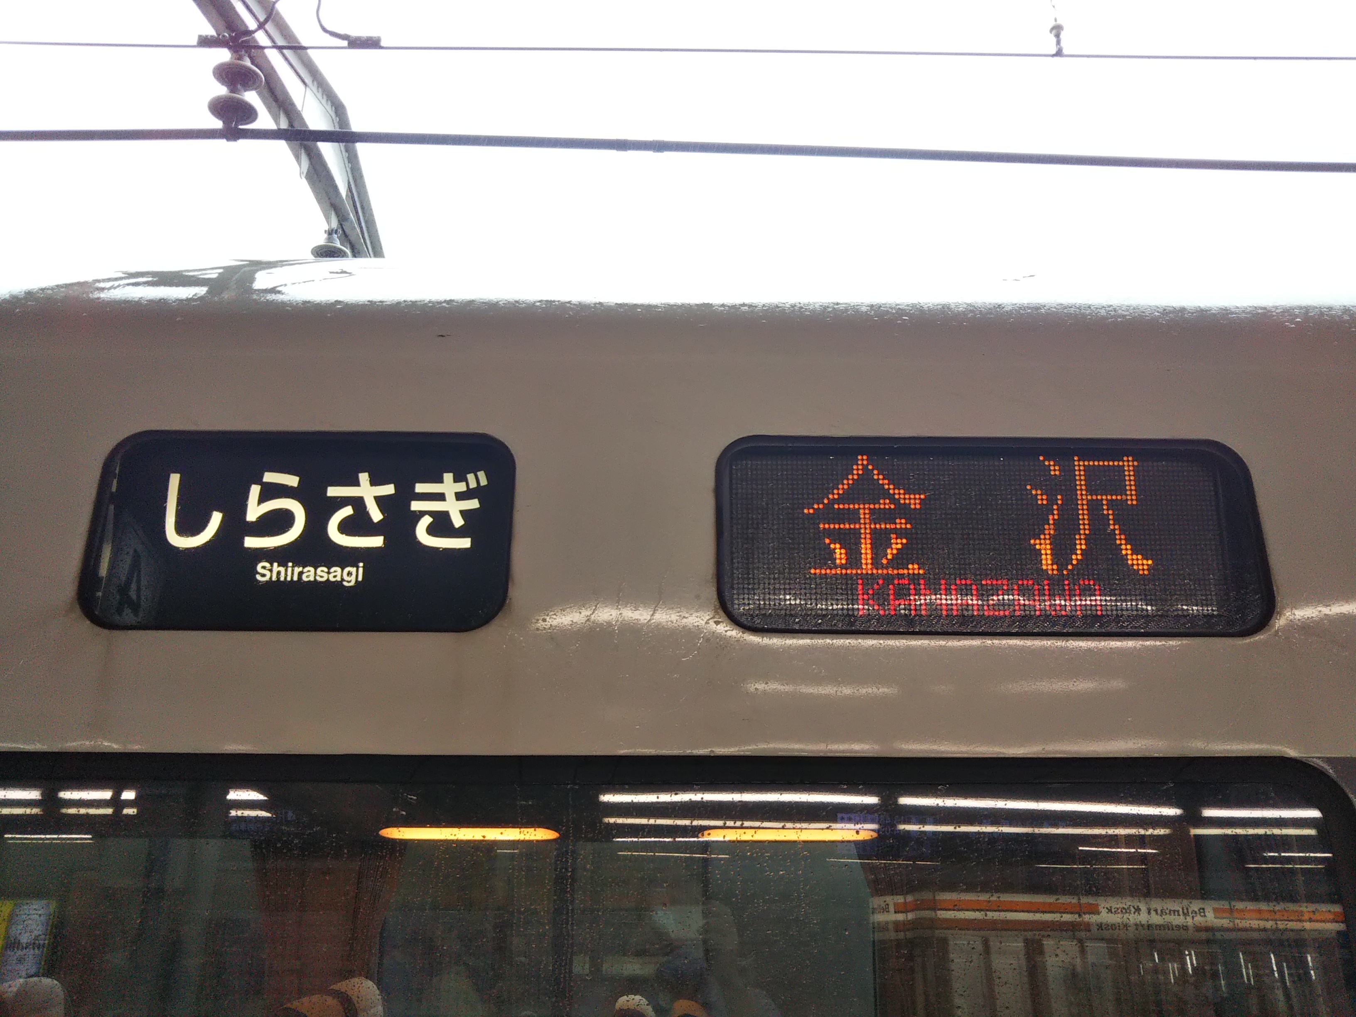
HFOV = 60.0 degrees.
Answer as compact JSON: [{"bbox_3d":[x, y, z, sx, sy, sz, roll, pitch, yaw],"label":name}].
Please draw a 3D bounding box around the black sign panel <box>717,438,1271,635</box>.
[{"bbox_3d":[0.345,0.033,1.315,0.604,0.235,0.050,0,-23,0],"label":"black sign panel"}]

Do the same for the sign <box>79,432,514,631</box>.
[{"bbox_3d":[-0.415,0.028,1.311,0.465,0.238,0.050,0,-23,0],"label":"sign"}]

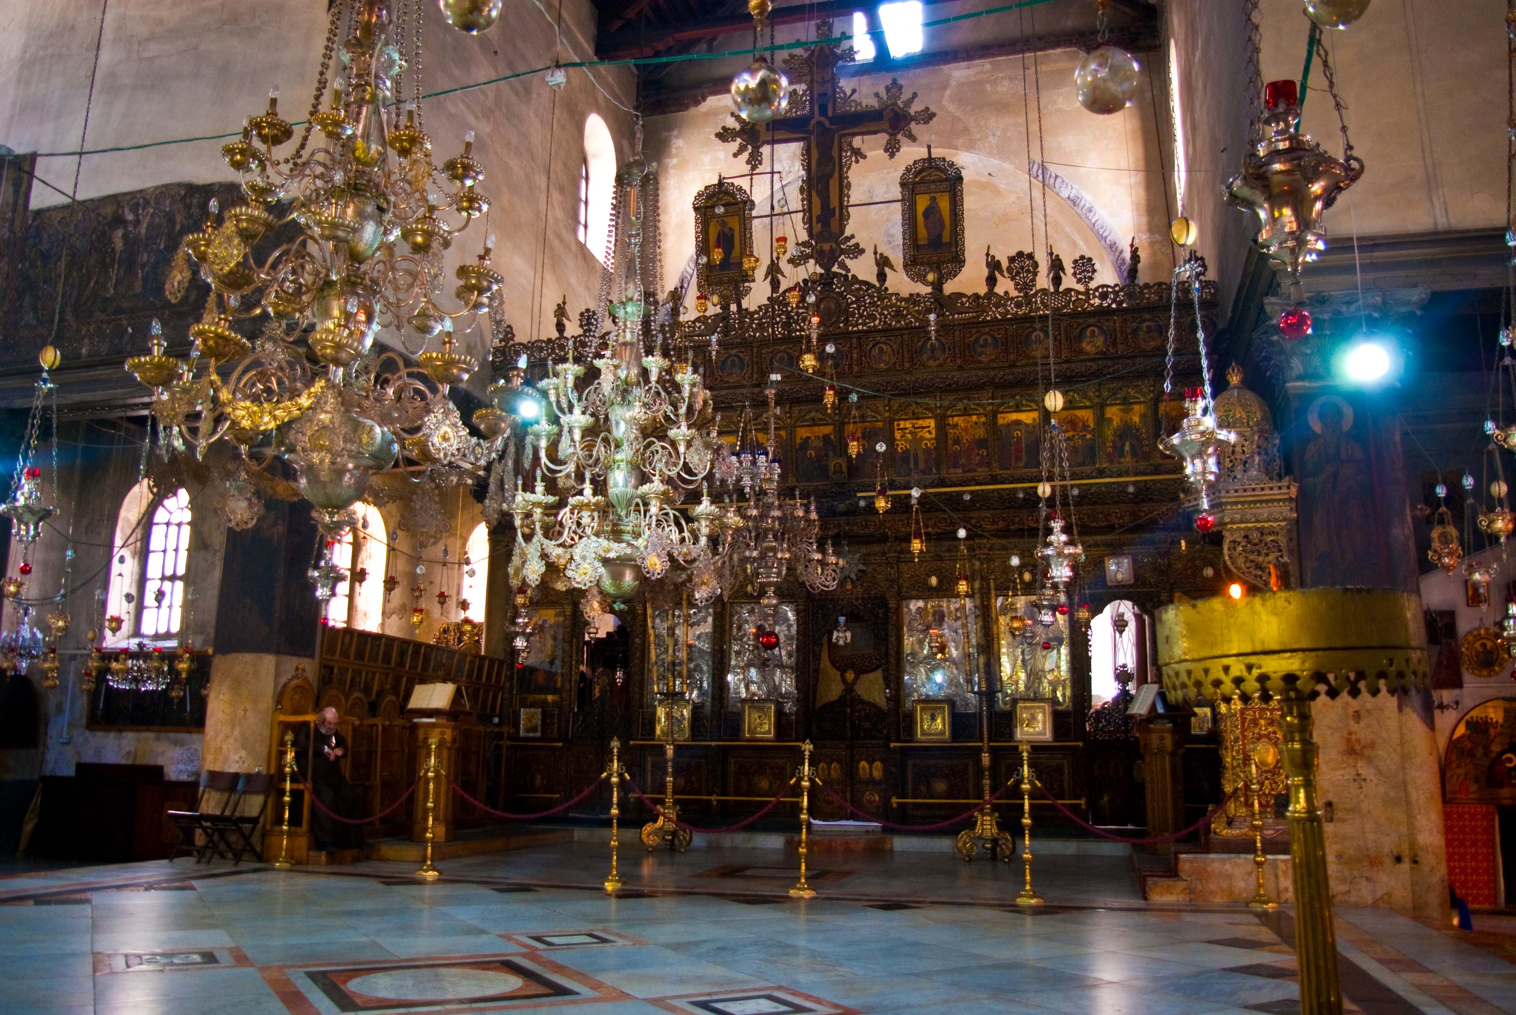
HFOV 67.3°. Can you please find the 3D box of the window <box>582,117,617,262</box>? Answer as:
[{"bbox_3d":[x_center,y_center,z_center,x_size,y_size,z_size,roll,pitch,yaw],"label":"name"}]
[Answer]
[{"bbox_3d":[-2.772,-5.486,19.957,0.300,2.400,1.450,-3,-12,15],"label":"window"}]

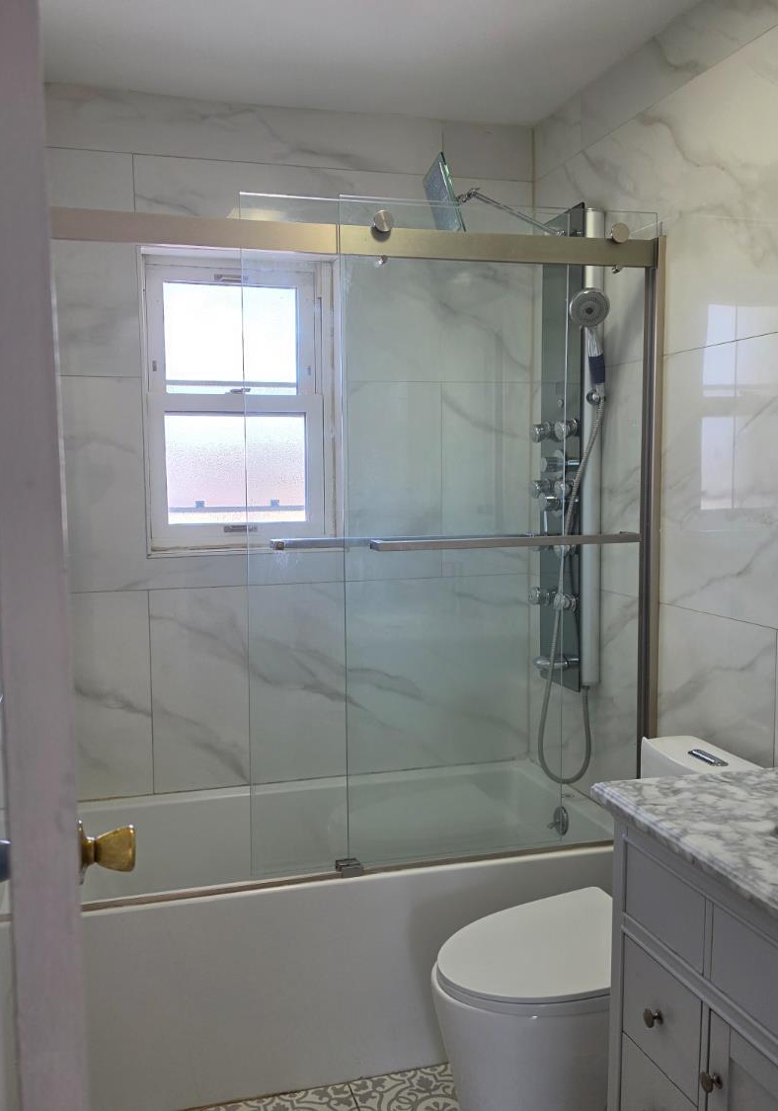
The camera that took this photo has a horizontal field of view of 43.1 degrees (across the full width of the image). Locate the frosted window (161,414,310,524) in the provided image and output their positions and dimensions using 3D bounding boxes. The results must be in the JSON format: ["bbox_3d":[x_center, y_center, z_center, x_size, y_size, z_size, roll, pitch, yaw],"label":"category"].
[{"bbox_3d":[-0.459,-0.265,2.992,0.425,0.335,0.030,-2,5,-16],"label":"frosted window"}]

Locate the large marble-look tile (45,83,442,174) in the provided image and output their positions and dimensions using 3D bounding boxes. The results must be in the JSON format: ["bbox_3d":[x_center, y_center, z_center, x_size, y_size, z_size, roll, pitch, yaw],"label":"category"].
[{"bbox_3d":[-0.421,-1.219,2.841,1.210,0.165,0.012,-2,5,-16],"label":"large marble-look tile"}]

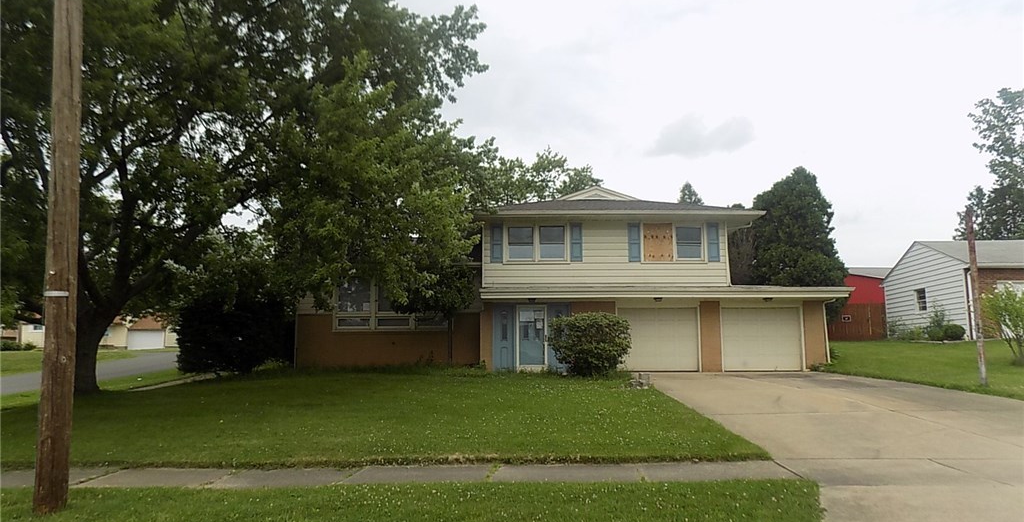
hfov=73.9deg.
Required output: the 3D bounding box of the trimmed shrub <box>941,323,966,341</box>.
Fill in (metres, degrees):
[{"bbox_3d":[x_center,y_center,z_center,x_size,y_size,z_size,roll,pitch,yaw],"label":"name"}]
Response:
[{"bbox_3d":[17.009,2.748,26.154,0.920,0.720,0.920,0,-7,0],"label":"trimmed shrub"}]

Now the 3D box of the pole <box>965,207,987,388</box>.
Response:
[{"bbox_3d":[10.785,0.869,15.764,0.170,4.150,0.170,0,-7,0],"label":"pole"}]

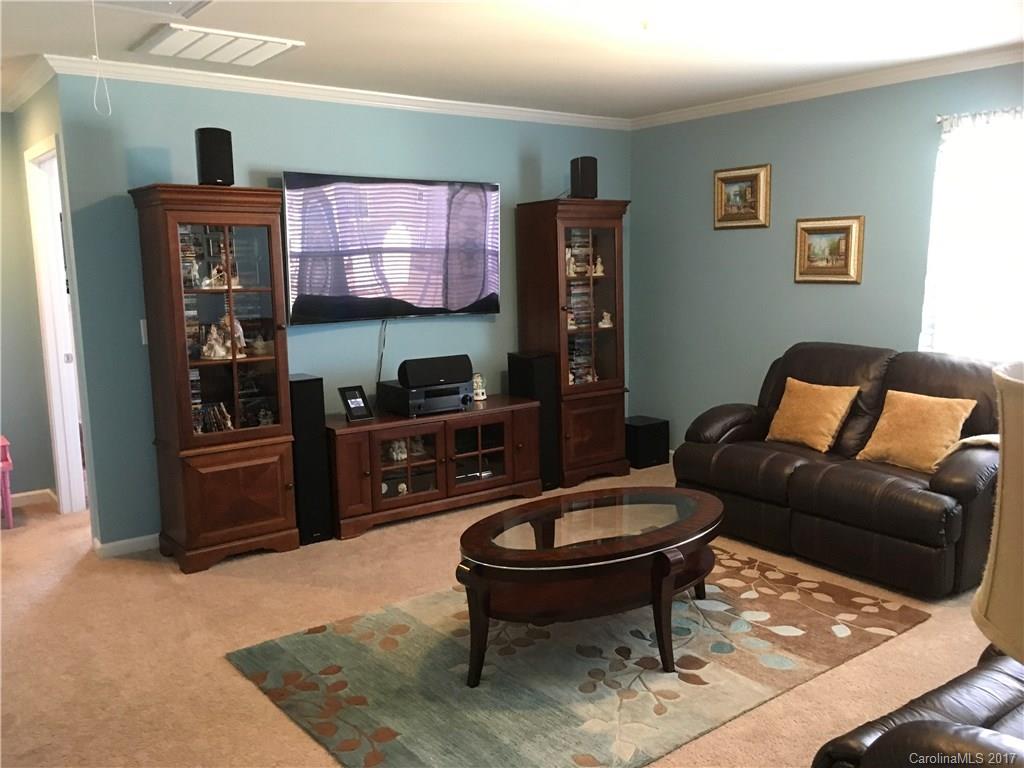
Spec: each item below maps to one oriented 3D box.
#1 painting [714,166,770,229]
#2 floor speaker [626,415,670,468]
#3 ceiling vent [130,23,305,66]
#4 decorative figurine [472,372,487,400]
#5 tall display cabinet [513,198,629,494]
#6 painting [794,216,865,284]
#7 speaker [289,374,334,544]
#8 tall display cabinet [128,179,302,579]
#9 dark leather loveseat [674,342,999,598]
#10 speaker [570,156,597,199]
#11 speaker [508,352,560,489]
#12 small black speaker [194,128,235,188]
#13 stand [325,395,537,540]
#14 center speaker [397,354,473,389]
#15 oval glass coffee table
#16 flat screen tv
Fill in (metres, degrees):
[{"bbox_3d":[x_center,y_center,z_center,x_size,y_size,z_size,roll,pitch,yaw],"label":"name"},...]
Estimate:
[{"bbox_3d":[1.489,-1.200,5.543,0.045,0.389,0.439,-7,10,-37],"label":"painting"},{"bbox_3d":[0.940,0.423,6.215,0.284,0.320,0.276,-7,11,-36],"label":"floor speaker"},{"bbox_3d":[-1.320,-1.511,3.841,0.583,0.022,0.583,-7,10,-37],"label":"ceiling vent"},{"bbox_3d":[-0.206,0.011,5.482,0.080,0.173,0.080,-7,10,-37],"label":"decorative figurine"},{"bbox_3d":[0.429,-0.286,5.823,0.615,1.851,0.456,-7,11,-35],"label":"tall display cabinet"},{"bbox_3d":[1.879,-0.787,5.095,0.045,0.388,0.439,-7,10,-37],"label":"painting"},{"bbox_3d":[-1.135,0.401,4.662,0.188,0.880,0.253,-7,11,-36],"label":"speaker"},{"bbox_3d":[-1.499,-0.045,4.388,0.615,1.851,0.456,-7,11,-37],"label":"tall display cabinet"},{"bbox_3d":[1.672,0.338,4.312,0.955,0.975,1.588,-7,10,-37],"label":"dark leather loveseat"},{"bbox_3d":[0.462,-1.327,5.613,0.160,0.269,0.164,-6,10,-31],"label":"speaker"},{"bbox_3d":[0.142,0.230,5.569,0.201,0.871,0.256,-7,10,-37],"label":"speaker"},{"bbox_3d":[-1.418,-1.073,4.098,0.151,0.267,0.151,-7,10,-37],"label":"small black speaker"},{"bbox_3d":[-0.505,0.454,5.188,1.401,0.601,0.453,-7,11,-36],"label":"stand"},{"bbox_3d":[-0.457,-0.082,5.048,0.431,0.170,0.172,-7,2,-36],"label":"center speaker"},{"bbox_3d":[0.343,0.774,3.377,1.310,0.496,0.829,-7,11,-36],"label":"oval glass coffee table"},{"bbox_3d":[-0.677,-0.808,5.166,1.443,0.829,0.062,-7,11,-36],"label":"flat screen tv"}]

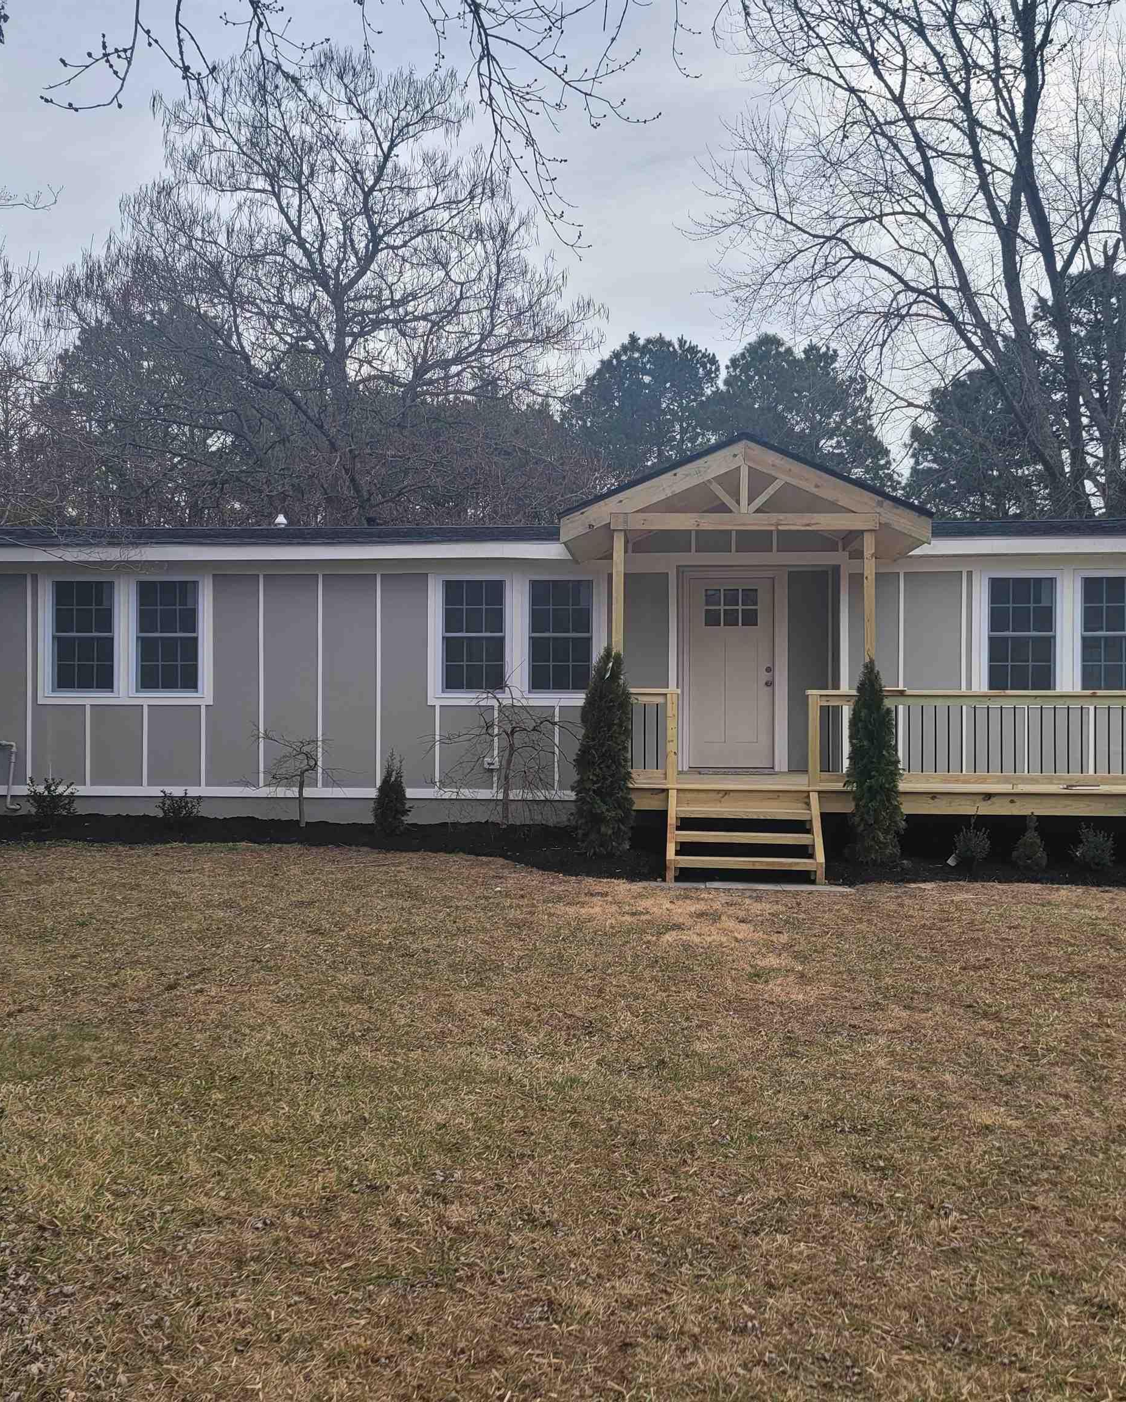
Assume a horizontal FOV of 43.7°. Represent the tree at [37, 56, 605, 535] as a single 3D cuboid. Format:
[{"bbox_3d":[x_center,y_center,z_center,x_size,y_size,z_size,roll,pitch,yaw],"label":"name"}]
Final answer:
[{"bbox_3d":[-5.150,-6.200,30.000,12.000,15.200,11.300,0,0,0],"label":"tree"}]

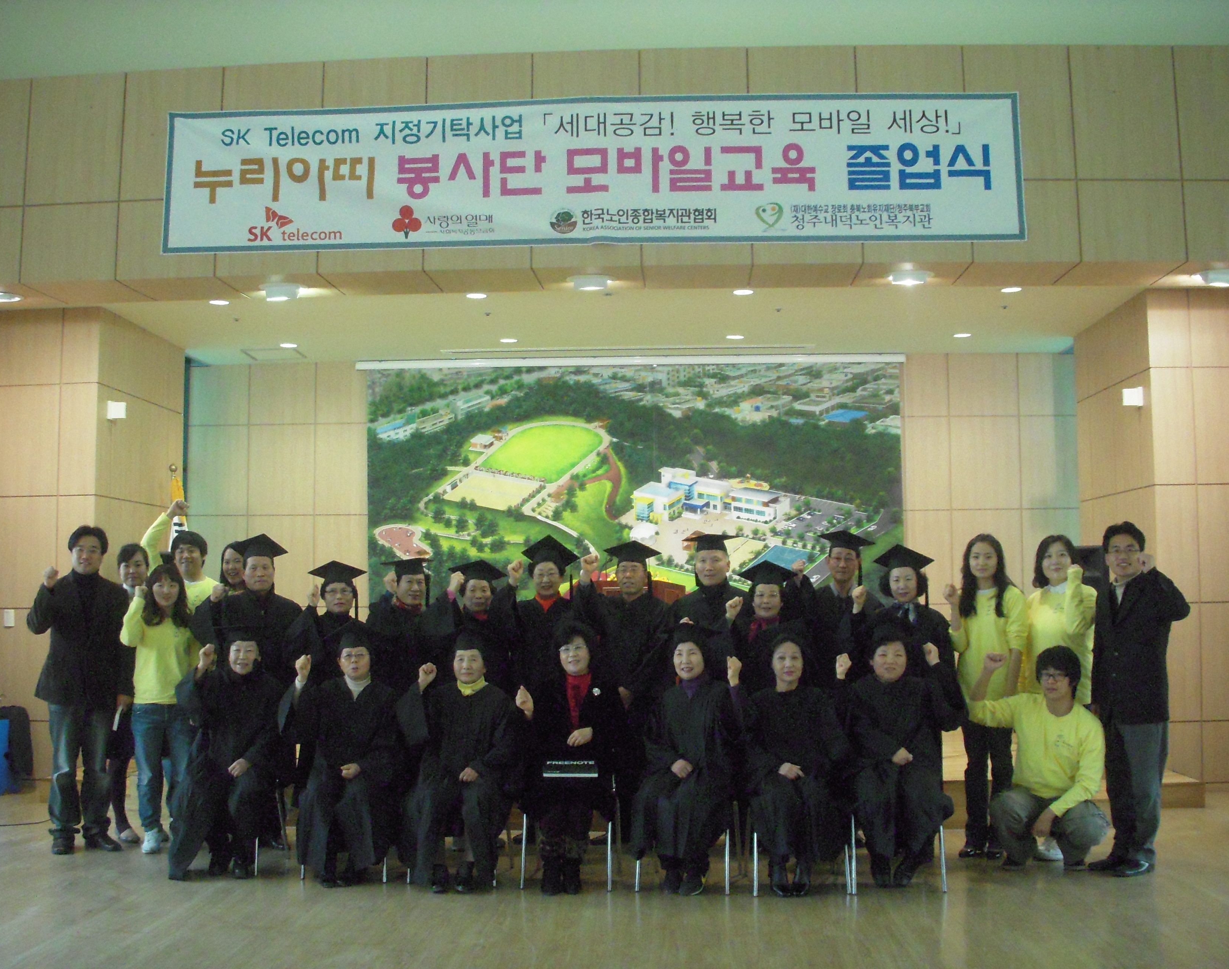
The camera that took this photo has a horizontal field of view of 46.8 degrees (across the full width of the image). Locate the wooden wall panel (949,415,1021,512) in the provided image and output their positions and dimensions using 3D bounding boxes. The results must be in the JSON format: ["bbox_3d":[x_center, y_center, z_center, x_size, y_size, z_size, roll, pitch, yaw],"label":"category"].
[{"bbox_3d":[3.331,-0.193,12.739,0.645,0.850,0.030,-1,-4,3],"label":"wooden wall panel"}]

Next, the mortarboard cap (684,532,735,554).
[{"bbox_3d":[0.518,0.313,7.581,0.280,0.110,0.280,-1,-4,12],"label":"mortarboard cap"}]

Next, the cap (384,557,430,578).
[{"bbox_3d":[-1.141,0.465,7.821,0.290,0.130,0.280,2,-11,-8],"label":"cap"}]

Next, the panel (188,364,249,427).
[{"bbox_3d":[-3.689,-0.828,13.217,0.610,0.570,0.030,-1,-4,3],"label":"panel"}]

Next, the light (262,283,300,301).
[{"bbox_3d":[-2.083,-1.197,8.872,0.250,0.080,0.250,-1,-4,3],"label":"light"}]

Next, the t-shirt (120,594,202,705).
[{"bbox_3d":[-2.434,0.894,7.634,0.430,0.580,0.270,1,-4,-12],"label":"t-shirt"}]

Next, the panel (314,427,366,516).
[{"bbox_3d":[-2.402,-0.128,12.384,0.520,0.805,0.040,-1,-4,3],"label":"panel"}]

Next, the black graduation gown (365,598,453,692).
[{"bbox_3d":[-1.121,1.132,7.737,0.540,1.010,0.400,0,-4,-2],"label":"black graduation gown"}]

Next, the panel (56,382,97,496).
[{"bbox_3d":[-3.702,-0.313,9.779,0.280,0.790,0.040,-1,-4,3],"label":"panel"}]

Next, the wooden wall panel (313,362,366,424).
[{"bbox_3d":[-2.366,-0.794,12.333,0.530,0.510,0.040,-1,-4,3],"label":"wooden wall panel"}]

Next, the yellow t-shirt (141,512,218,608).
[{"bbox_3d":[-2.410,0.619,7.936,0.490,0.940,0.340,0,-4,-5],"label":"yellow t-shirt"}]

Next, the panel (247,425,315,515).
[{"bbox_3d":[-2.907,-0.128,12.415,0.605,0.805,0.040,-1,-4,3],"label":"panel"}]

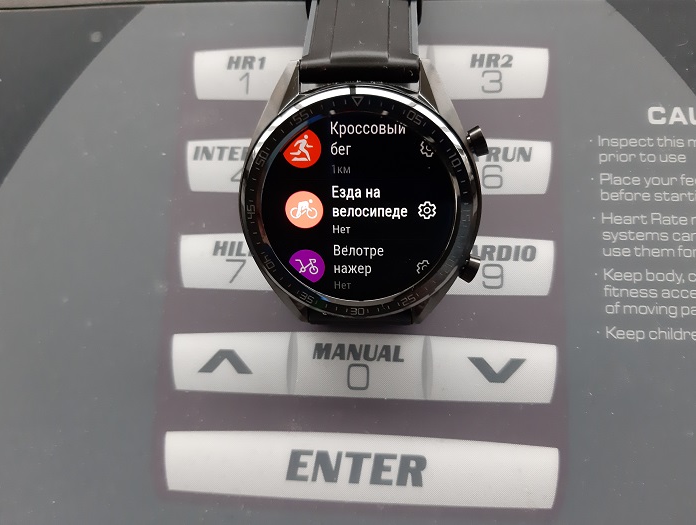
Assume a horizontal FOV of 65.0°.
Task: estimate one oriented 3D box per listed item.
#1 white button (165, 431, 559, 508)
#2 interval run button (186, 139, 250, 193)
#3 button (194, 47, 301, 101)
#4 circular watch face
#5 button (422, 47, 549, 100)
[{"bbox_3d":[0.002,0.046,0.121,0.087,0.003,0.013,1,81,4],"label":"white button"},{"bbox_3d":[-0.025,-0.023,0.134,0.029,0.003,0.013,1,81,4],"label":"interval run button"},{"bbox_3d":[-0.025,-0.047,0.137,0.029,0.003,0.013,1,81,4],"label":"button"},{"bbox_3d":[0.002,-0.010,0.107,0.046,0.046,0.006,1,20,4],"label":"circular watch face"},{"bbox_3d":[0.034,-0.045,0.133,0.029,0.003,0.013,1,81,4],"label":"button"}]

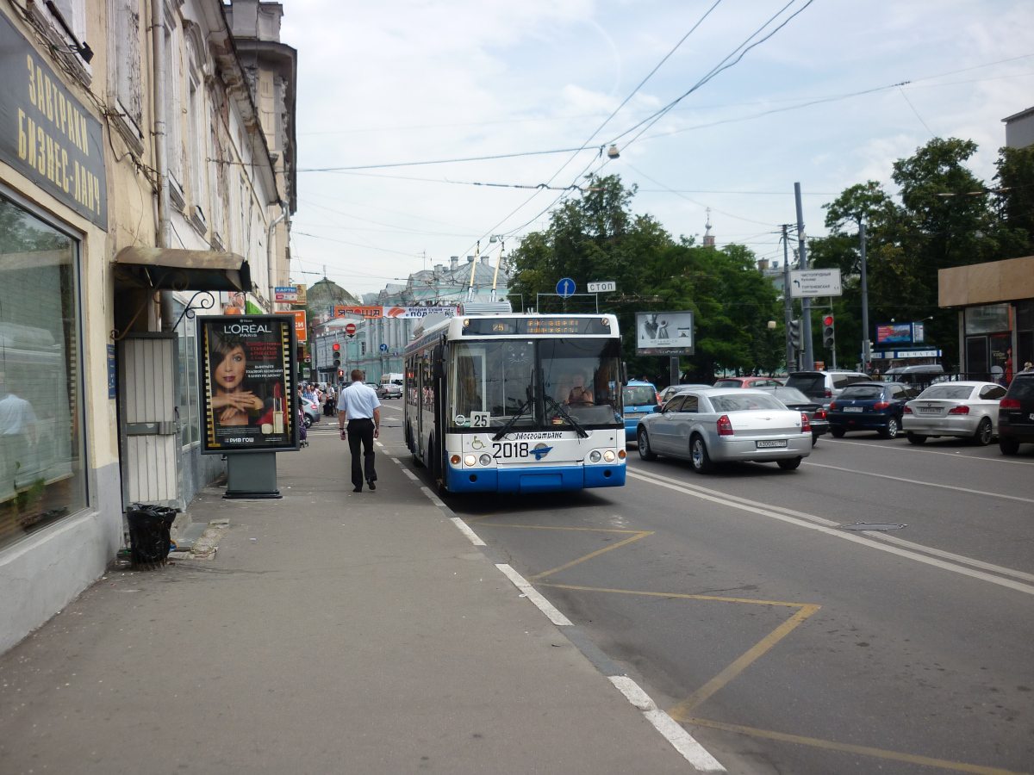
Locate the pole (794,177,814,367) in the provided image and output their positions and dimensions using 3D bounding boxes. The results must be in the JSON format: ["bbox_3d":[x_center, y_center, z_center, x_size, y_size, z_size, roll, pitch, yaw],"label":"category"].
[{"bbox_3d":[10.798,-3.316,37.000,0.320,8.750,0.320,-4,0,-12],"label":"pole"}]

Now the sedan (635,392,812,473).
[{"bbox_3d":[3.830,0.762,19.100,1.880,1.480,5.000,-1,1,-11],"label":"sedan"}]

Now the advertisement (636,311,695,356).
[{"bbox_3d":[10.010,-3.645,66.500,4.000,2.950,0.350,-2,1,-12],"label":"advertisement"}]

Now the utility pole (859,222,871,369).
[{"bbox_3d":[17.134,-3.721,48.500,0.260,8.880,0.260,-1,0,-12],"label":"utility pole"}]

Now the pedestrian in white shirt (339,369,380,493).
[{"bbox_3d":[-2.294,0.631,14.300,0.600,1.770,0.420,-2,1,-10],"label":"pedestrian in white shirt"}]

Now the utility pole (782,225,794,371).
[{"bbox_3d":[12.686,-3.348,46.000,0.330,8.470,0.330,-2,0,-12],"label":"utility pole"}]

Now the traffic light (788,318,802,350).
[{"bbox_3d":[10.390,-1.994,36.800,0.450,1.160,0.380,-2,1,-15],"label":"traffic light"}]

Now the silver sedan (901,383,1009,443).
[{"bbox_3d":[10.660,0.595,23.550,1.750,1.420,4.350,-1,1,40],"label":"silver sedan"}]

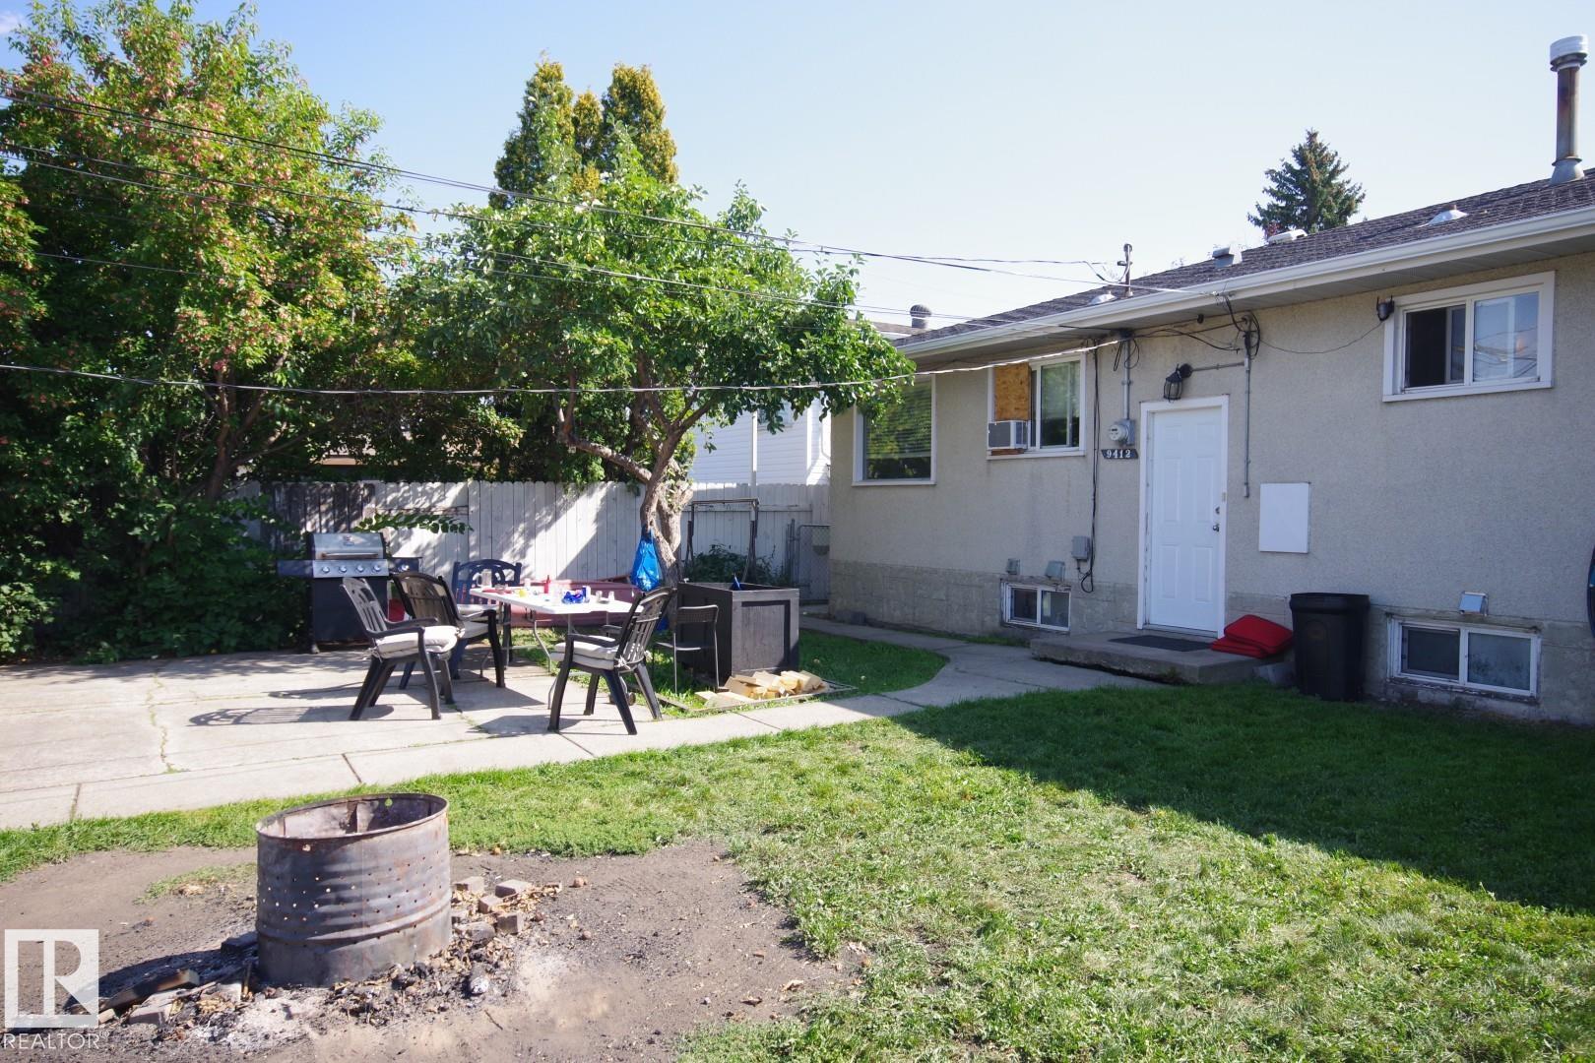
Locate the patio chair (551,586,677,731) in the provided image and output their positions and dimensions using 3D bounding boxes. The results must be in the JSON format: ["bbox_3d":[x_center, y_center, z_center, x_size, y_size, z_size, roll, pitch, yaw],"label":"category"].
[{"bbox_3d":[-1.216,0.826,7.054,0.654,0.918,0.570,1,1,14],"label":"patio chair"}]

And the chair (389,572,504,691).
[{"bbox_3d":[-2.759,0.781,8.424,0.570,0.918,0.654,1,1,33],"label":"chair"}]

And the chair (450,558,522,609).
[{"bbox_3d":[-2.868,0.751,9.768,0.580,0.920,0.630,1,1,-3],"label":"chair"}]

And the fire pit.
[{"bbox_3d":[-1.444,1.154,3.485,0.585,0.455,0.585,-2,-1,-23],"label":"fire pit"}]

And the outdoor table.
[{"bbox_3d":[-1.898,0.884,8.328,0.740,0.733,1.859,0,1,-35],"label":"outdoor table"}]

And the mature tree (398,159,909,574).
[{"bbox_3d":[-1.585,-1.468,11.772,5.600,5.300,5.200,1,1,0],"label":"mature tree"}]

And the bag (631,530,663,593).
[{"bbox_3d":[-1.693,0.318,11.910,0.360,0.660,0.280,0,1,-8],"label":"bag"}]

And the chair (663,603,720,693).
[{"bbox_3d":[-0.914,0.904,8.651,0.460,0.700,0.480,0,1,-37],"label":"chair"}]

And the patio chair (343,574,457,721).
[{"bbox_3d":[-2.777,0.802,7.430,0.654,0.918,0.570,0,1,-8],"label":"patio chair"}]

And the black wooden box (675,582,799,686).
[{"bbox_3d":[-0.525,0.867,9.353,0.650,0.769,1.002,0,2,-32],"label":"black wooden box"}]

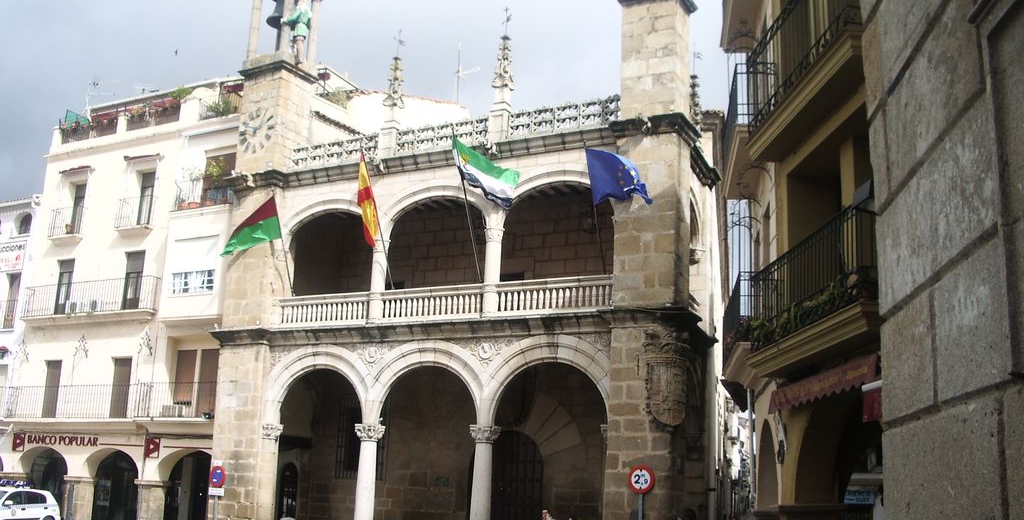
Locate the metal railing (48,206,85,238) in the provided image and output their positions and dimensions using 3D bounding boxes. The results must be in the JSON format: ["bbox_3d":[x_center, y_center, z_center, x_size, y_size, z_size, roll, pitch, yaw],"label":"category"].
[{"bbox_3d":[-16.380,-1.373,38.066,1.500,1.000,0.360,-5,-16,29],"label":"metal railing"}]

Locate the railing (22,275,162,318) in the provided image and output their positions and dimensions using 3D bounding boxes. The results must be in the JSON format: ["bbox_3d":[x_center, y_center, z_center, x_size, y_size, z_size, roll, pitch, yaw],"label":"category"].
[{"bbox_3d":[-14.635,1.368,35.941,6.650,1.100,0.400,-5,-15,29],"label":"railing"}]

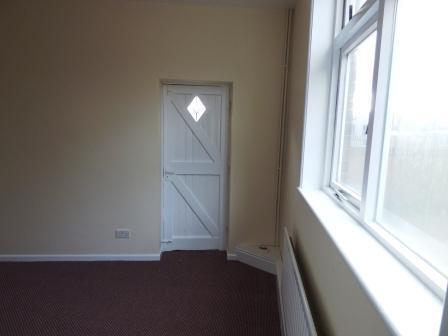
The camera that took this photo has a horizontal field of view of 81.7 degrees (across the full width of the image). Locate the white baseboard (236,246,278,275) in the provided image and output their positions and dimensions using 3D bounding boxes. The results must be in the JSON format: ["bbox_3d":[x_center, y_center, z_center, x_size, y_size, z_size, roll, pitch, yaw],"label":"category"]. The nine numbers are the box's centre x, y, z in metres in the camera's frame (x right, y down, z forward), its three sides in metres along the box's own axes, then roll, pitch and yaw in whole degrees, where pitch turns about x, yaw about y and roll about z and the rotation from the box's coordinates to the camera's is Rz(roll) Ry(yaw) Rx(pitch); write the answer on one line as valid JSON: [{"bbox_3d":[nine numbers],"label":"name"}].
[{"bbox_3d":[0.360,1.005,2.818,0.516,0.150,0.030,7,9,36],"label":"white baseboard"}]

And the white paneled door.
[{"bbox_3d":[-0.343,0.041,3.071,0.746,1.963,0.050,1,7,-4],"label":"white paneled door"}]

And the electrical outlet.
[{"bbox_3d":[-1.102,0.726,2.831,0.147,0.090,0.030,1,7,-4],"label":"electrical outlet"}]

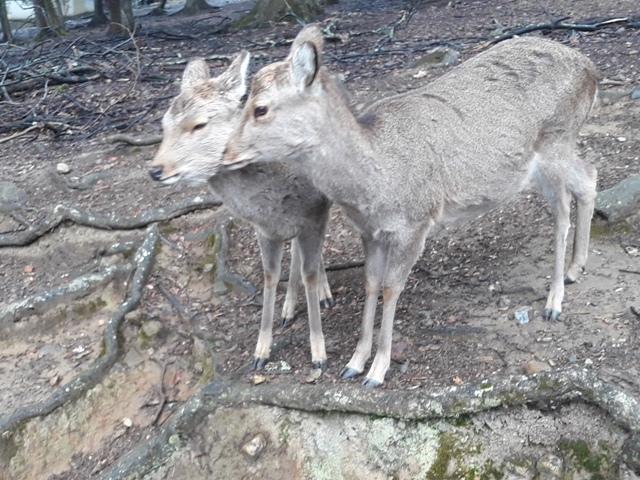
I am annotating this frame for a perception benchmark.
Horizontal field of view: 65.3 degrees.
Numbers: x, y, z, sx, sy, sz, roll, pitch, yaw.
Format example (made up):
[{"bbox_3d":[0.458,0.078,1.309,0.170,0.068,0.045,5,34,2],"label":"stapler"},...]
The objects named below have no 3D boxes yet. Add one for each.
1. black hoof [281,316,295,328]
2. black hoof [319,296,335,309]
[{"bbox_3d":[-0.117,0.295,1.812,0.043,0.040,0.055,6,16,21],"label":"black hoof"},{"bbox_3d":[0.025,0.235,1.912,0.047,0.041,0.055,1,15,3],"label":"black hoof"}]

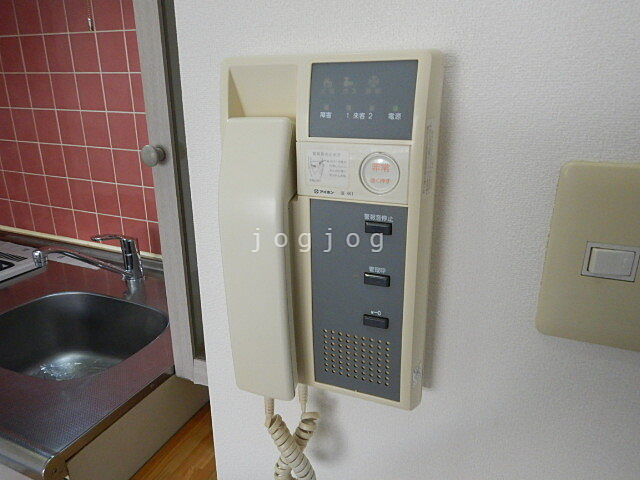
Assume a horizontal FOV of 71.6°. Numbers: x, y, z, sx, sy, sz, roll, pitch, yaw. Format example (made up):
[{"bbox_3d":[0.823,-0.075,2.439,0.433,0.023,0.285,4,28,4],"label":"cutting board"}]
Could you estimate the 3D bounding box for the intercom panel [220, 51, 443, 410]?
[{"bbox_3d":[0.002,-0.002,0.325,0.149,0.251,0.053,7,19,21],"label":"intercom panel"}]

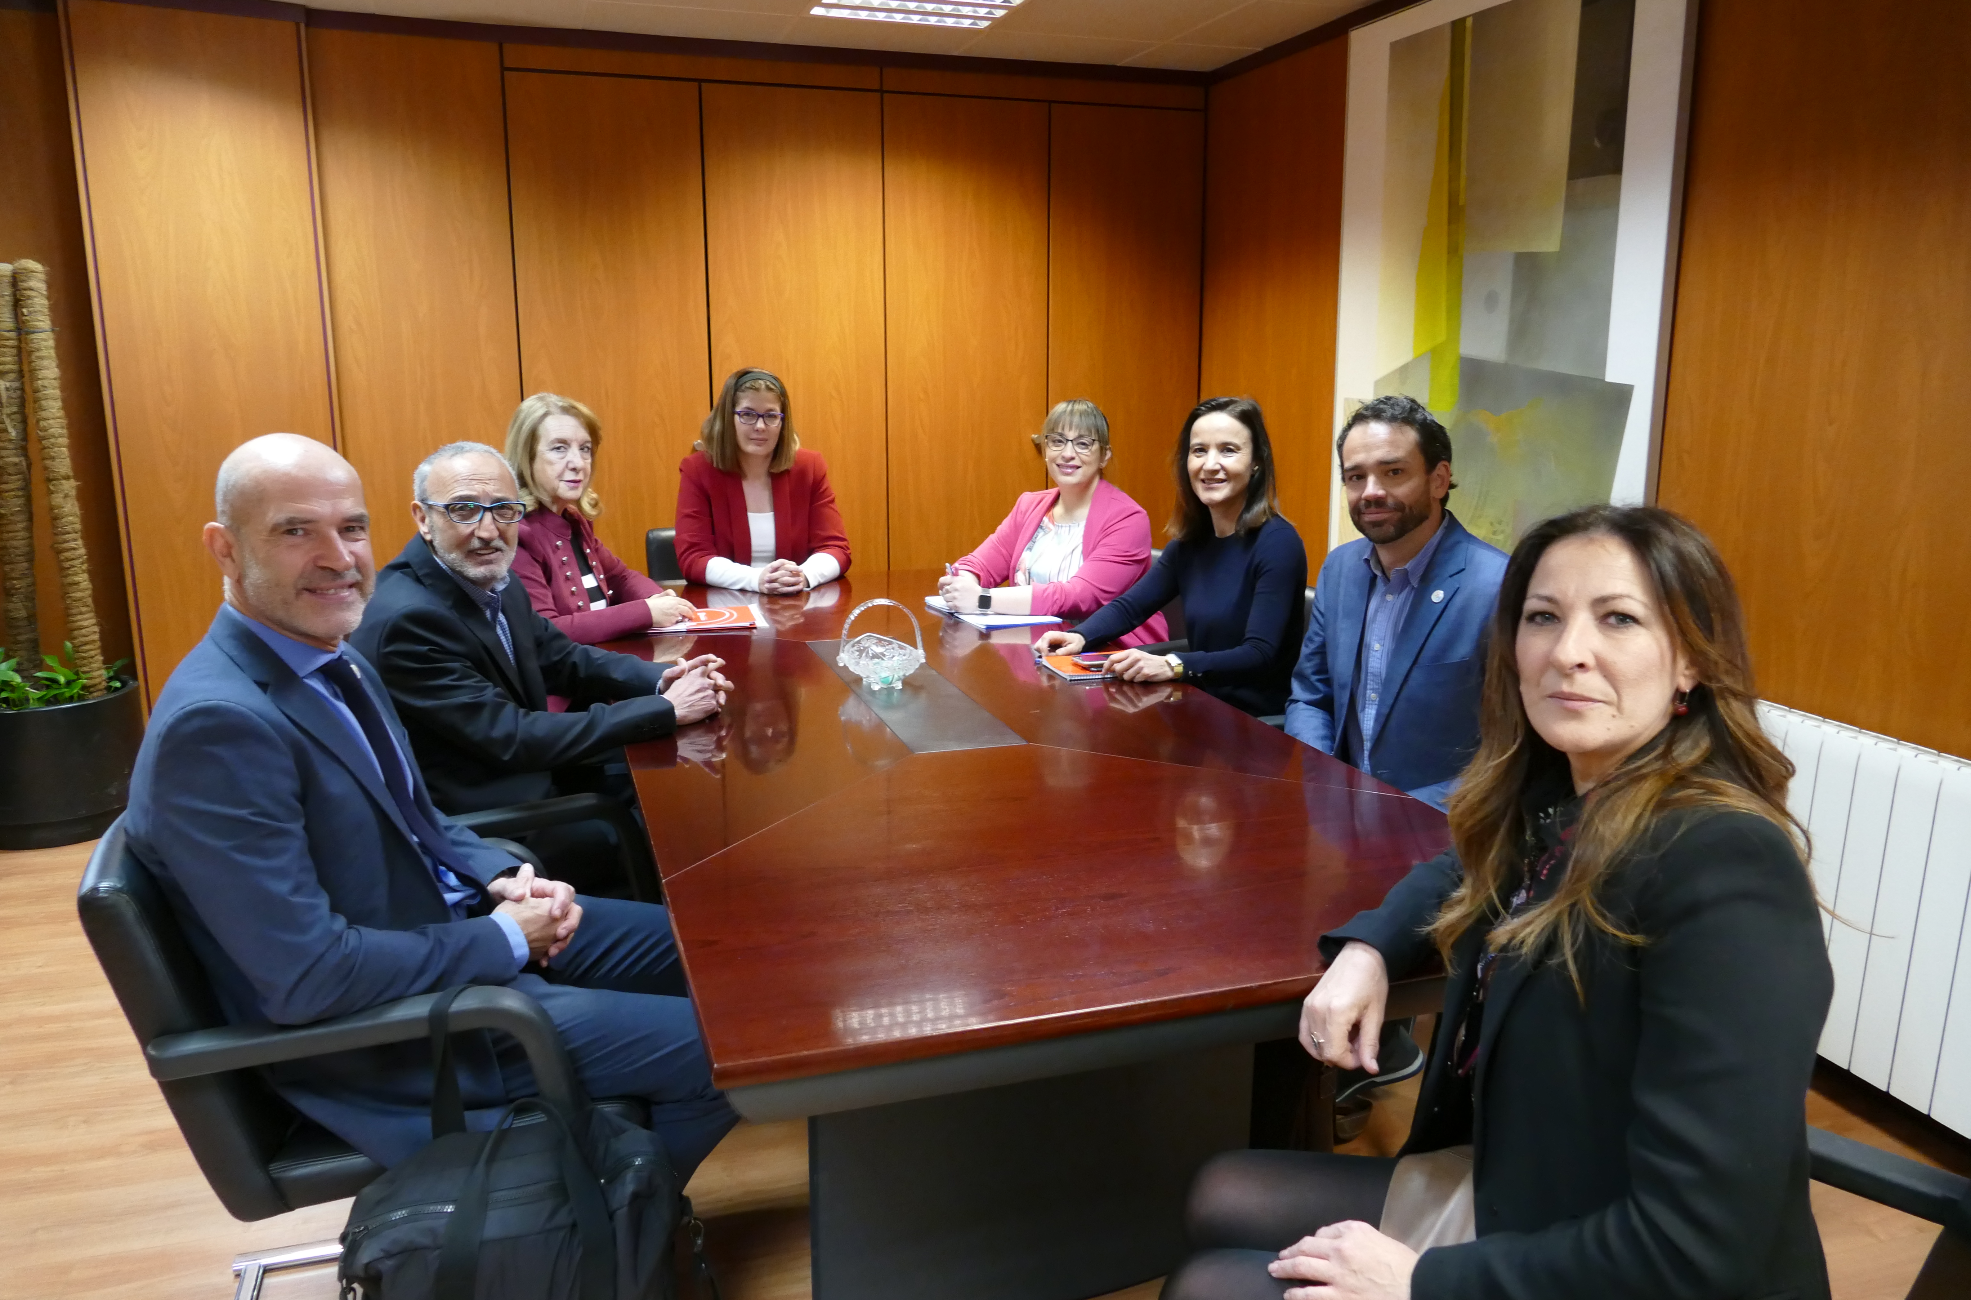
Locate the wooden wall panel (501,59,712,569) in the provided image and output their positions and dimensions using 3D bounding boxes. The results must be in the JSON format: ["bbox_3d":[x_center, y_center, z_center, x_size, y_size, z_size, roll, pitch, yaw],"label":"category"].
[{"bbox_3d":[-1.220,-0.754,4.603,0.605,2.199,0.030,-4,13,-17],"label":"wooden wall panel"}]

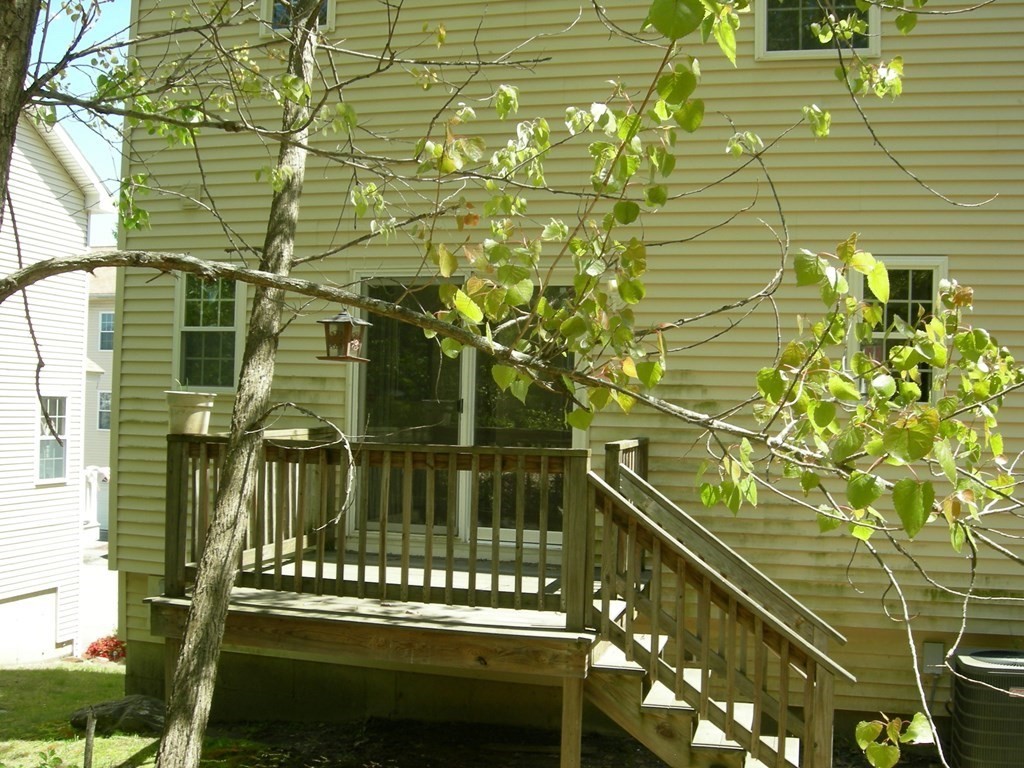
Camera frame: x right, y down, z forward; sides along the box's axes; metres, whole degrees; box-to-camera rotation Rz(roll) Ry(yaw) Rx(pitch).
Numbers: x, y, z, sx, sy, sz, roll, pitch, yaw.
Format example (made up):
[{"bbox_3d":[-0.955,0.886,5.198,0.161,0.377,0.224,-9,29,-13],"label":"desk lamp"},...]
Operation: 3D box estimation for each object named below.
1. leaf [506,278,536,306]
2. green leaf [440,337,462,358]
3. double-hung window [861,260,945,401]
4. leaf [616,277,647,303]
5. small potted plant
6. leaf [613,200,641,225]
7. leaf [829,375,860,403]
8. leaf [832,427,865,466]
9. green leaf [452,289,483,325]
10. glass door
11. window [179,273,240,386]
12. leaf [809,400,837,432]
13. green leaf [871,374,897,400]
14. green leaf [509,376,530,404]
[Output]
[{"bbox_3d":[0.025,-0.275,3.200,0.084,0.084,0.025,1,-1,6],"label":"leaf"},{"bbox_3d":[-0.182,-0.110,3.200,0.066,0.066,0.025,1,-1,6],"label":"green leaf"},{"bbox_3d":[2.703,-0.357,7.390,0.610,1.030,0.100,1,0,12],"label":"double-hung window"},{"bbox_3d":[0.382,-0.298,3.400,0.093,0.086,0.020,1,0,6],"label":"leaf"},{"bbox_3d":[-1.811,0.138,6.000,0.285,0.290,0.285,1,-1,14],"label":"small potted plant"},{"bbox_3d":[0.366,-0.548,3.400,0.086,0.073,0.020,1,0,6],"label":"leaf"},{"bbox_3d":[0.999,0.013,3.200,0.108,0.066,0.020,37,10,0],"label":"leaf"},{"bbox_3d":[1.008,0.188,3.200,0.087,0.126,0.020,30,0,17],"label":"leaf"},{"bbox_3d":[-0.134,-0.233,3.200,0.090,0.108,0.030,1,-1,6],"label":"green leaf"},{"bbox_3d":[-0.341,0.194,7.811,1.680,1.930,0.100,1,-1,14],"label":"glass door"},{"bbox_3d":[-2.366,-0.411,8.328,0.530,0.900,0.080,1,-1,14],"label":"window"},{"bbox_3d":[0.936,0.098,3.200,0.075,0.093,0.020,1,0,16],"label":"leaf"},{"bbox_3d":[1.116,0.011,3.200,0.075,0.075,0.020,1,0,19],"label":"green leaf"},{"bbox_3d":[0.024,0.021,3.400,0.067,0.086,0.020,1,0,0],"label":"green leaf"}]

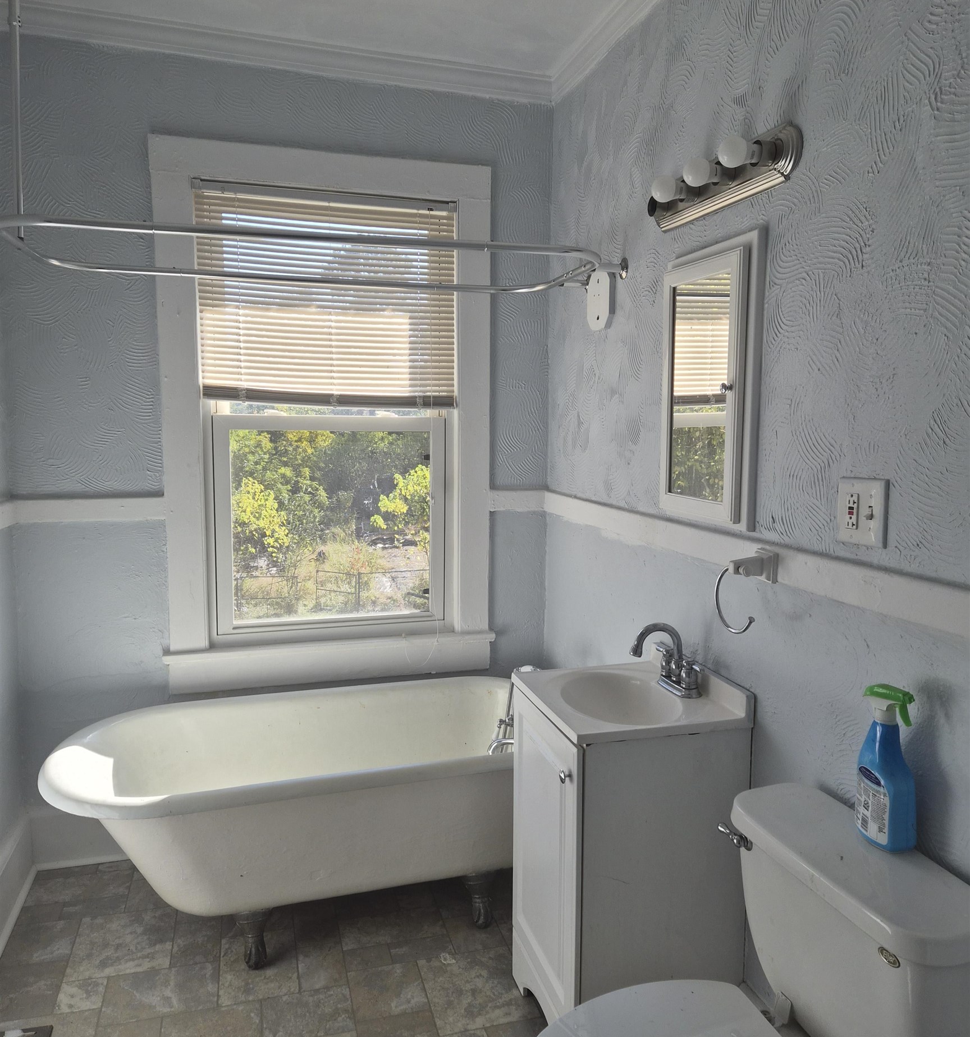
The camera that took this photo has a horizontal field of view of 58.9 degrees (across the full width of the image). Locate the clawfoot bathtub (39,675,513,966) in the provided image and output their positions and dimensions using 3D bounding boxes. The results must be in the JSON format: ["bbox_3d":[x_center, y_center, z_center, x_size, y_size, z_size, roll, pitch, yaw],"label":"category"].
[{"bbox_3d":[-0.461,0.902,2.589,1.515,0.572,0.765,-2,7,-18],"label":"clawfoot bathtub"}]

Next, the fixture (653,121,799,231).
[{"bbox_3d":[0.482,-0.784,1.994,0.148,0.118,0.610,-2,7,-16],"label":"fixture"}]

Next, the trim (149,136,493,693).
[{"bbox_3d":[-0.508,-0.313,2.899,1.115,1.780,0.090,-2,7,-16],"label":"trim"}]

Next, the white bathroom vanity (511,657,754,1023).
[{"bbox_3d":[0.334,0.811,2.106,0.437,0.872,0.447,-2,7,-16],"label":"white bathroom vanity"}]

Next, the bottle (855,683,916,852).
[{"bbox_3d":[0.695,0.423,1.486,0.066,0.267,0.120,-2,7,-21],"label":"bottle"}]

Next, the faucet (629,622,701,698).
[{"bbox_3d":[0.424,0.333,2.099,0.165,0.167,0.200,-2,7,-16],"label":"faucet"}]

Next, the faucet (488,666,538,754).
[{"bbox_3d":[0.119,0.600,2.719,0.220,0.270,0.200,-2,7,-16],"label":"faucet"}]

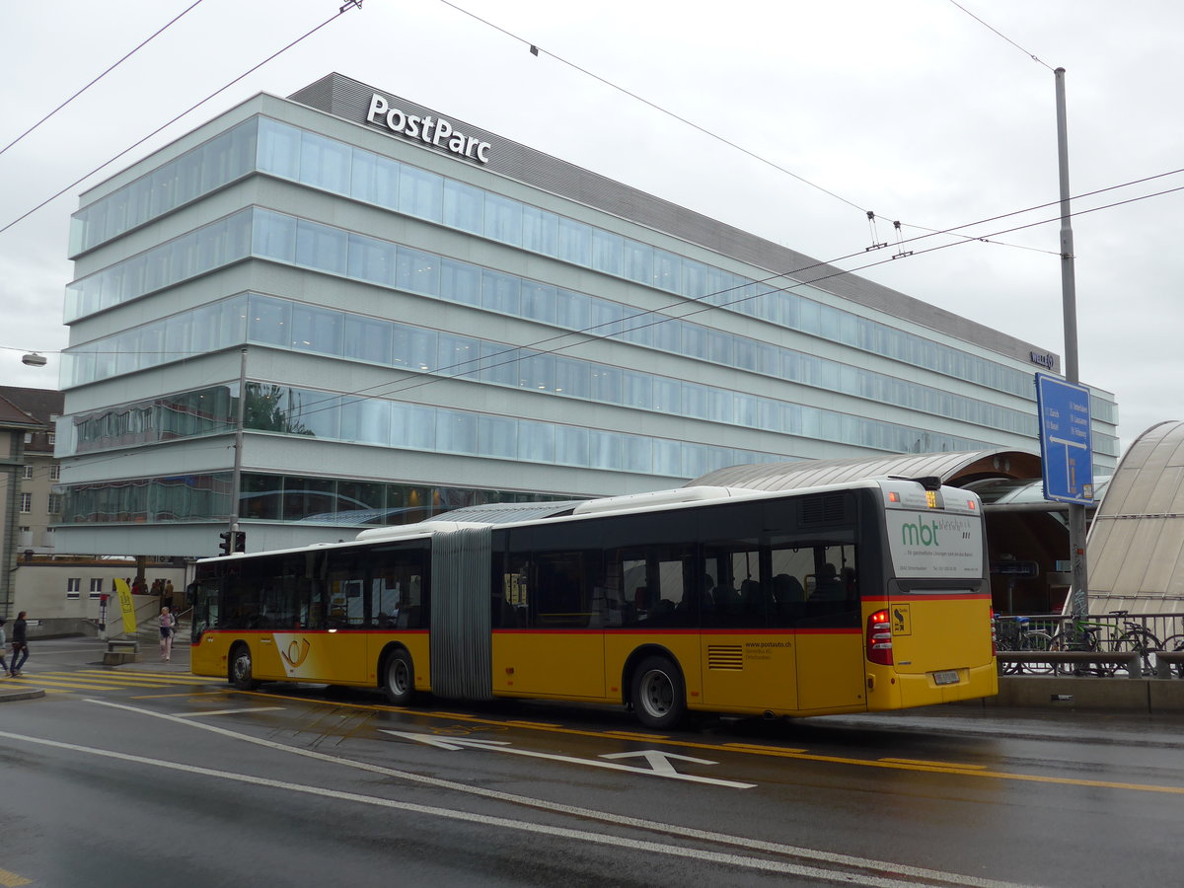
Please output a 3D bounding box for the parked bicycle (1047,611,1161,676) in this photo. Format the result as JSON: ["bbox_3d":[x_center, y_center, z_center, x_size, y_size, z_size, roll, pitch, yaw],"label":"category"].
[{"bbox_3d":[8.114,3.150,16.800,1.700,1.040,0.600,-1,-6,17],"label":"parked bicycle"}]

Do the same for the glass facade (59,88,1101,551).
[{"bbox_3d":[15.777,0.117,89.904,20.530,19.300,108.310,-5,-8,44],"label":"glass facade"}]

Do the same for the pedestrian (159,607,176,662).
[{"bbox_3d":[-13.220,5.921,33.000,0.520,1.680,0.450,2,-6,-12],"label":"pedestrian"}]

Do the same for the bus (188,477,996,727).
[{"bbox_3d":[-2.114,2.942,18.655,2.550,3.110,17.940,7,-12,-43],"label":"bus"}]

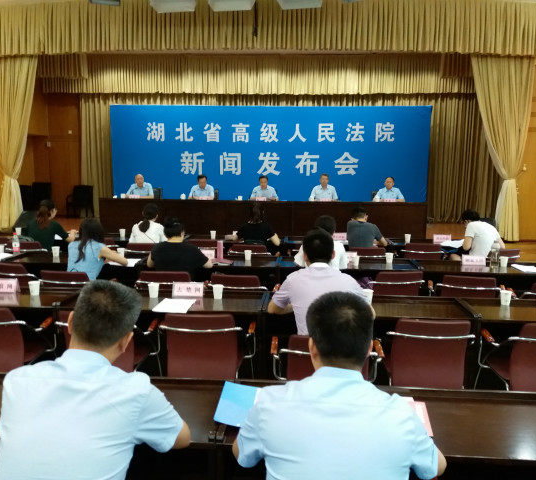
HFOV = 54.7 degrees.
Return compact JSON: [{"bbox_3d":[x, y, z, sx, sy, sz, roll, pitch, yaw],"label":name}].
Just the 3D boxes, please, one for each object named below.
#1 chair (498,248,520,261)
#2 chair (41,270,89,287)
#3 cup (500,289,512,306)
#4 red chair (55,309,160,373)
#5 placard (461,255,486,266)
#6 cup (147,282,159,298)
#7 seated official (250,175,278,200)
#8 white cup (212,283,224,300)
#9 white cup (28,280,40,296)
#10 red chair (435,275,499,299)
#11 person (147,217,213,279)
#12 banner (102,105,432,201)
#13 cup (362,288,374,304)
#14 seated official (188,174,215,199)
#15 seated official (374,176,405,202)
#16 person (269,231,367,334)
[{"bbox_3d":[2.254,0.482,5.418,0.570,0.850,0.580,-2,9,-18],"label":"chair"},{"bbox_3d":[-1.542,0.608,4.328,0.550,0.800,0.560,2,8,9],"label":"chair"},{"bbox_3d":[1.574,0.384,3.408,0.075,0.088,0.075,1,8,4],"label":"cup"},{"bbox_3d":[-0.912,0.775,3.147,0.570,0.850,0.580,1,8,5],"label":"red chair"},{"bbox_3d":[2.039,0.198,5.139,0.220,0.100,0.085,2,7,7],"label":"placard"},{"bbox_3d":[-0.760,0.340,3.452,0.075,0.087,0.075,1,8,0],"label":"cup"},{"bbox_3d":[-0.075,-0.583,9.728,0.540,1.240,0.750,1,7,3],"label":"seated official"},{"bbox_3d":[-0.328,0.346,3.438,0.075,0.087,0.075,1,8,3],"label":"white cup"},{"bbox_3d":[-1.573,0.327,3.485,0.075,0.087,0.075,1,8,0],"label":"white cup"},{"bbox_3d":[1.601,0.645,4.290,0.550,0.800,0.560,2,8,12],"label":"red chair"},{"bbox_3d":[-0.728,0.401,4.439,0.520,1.220,0.720,2,8,7],"label":"person"},{"bbox_3d":[-0.024,-1.613,11.625,7.120,2.740,0.100,1,8,4],"label":"banner"},{"bbox_3d":[0.646,0.366,3.330,0.076,0.088,0.076,1,8,4],"label":"cup"},{"bbox_3d":[-1.318,-0.677,10.280,0.560,1.220,0.750,1,8,4],"label":"seated official"},{"bbox_3d":[2.346,-0.604,10.008,0.580,1.220,0.750,1,8,4],"label":"seated official"},{"bbox_3d":[0.279,0.561,3.017,0.560,1.280,0.750,1,8,4],"label":"person"}]

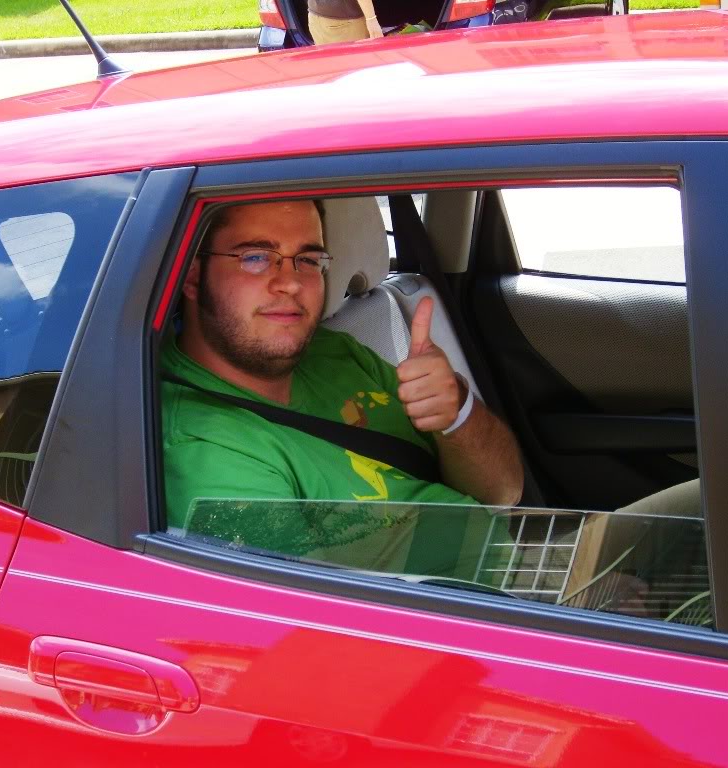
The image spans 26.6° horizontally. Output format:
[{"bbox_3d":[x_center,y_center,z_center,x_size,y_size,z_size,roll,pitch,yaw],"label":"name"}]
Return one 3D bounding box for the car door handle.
[{"bbox_3d":[-0.259,0.303,1.600,0.195,0.056,0.035,6,15,22],"label":"car door handle"}]

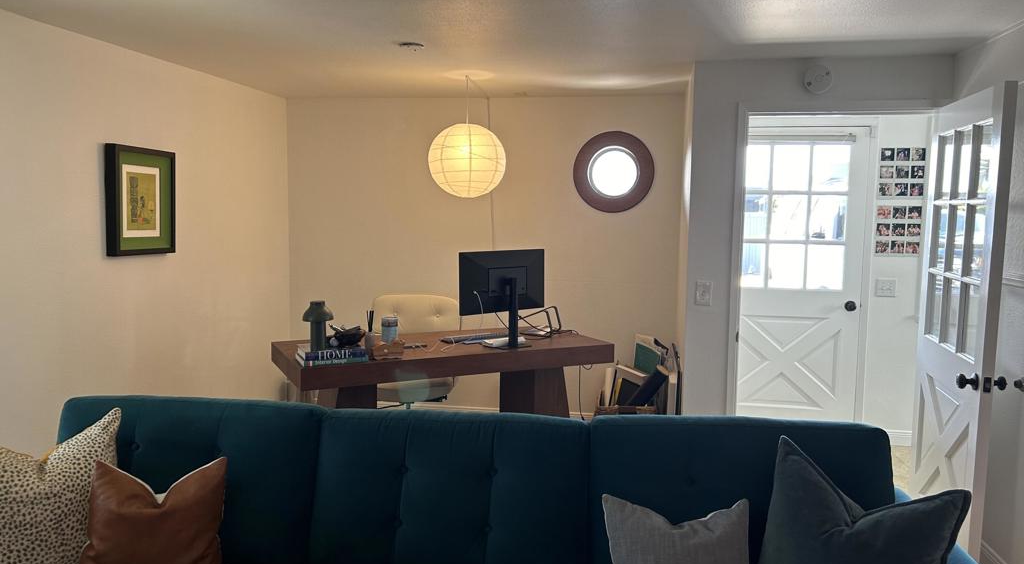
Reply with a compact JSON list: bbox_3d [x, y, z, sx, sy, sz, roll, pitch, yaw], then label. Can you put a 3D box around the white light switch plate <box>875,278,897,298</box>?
[{"bbox_3d":[2.404,0.041,4.944,0.120,0.117,0.012,2,6,9],"label":"white light switch plate"}]

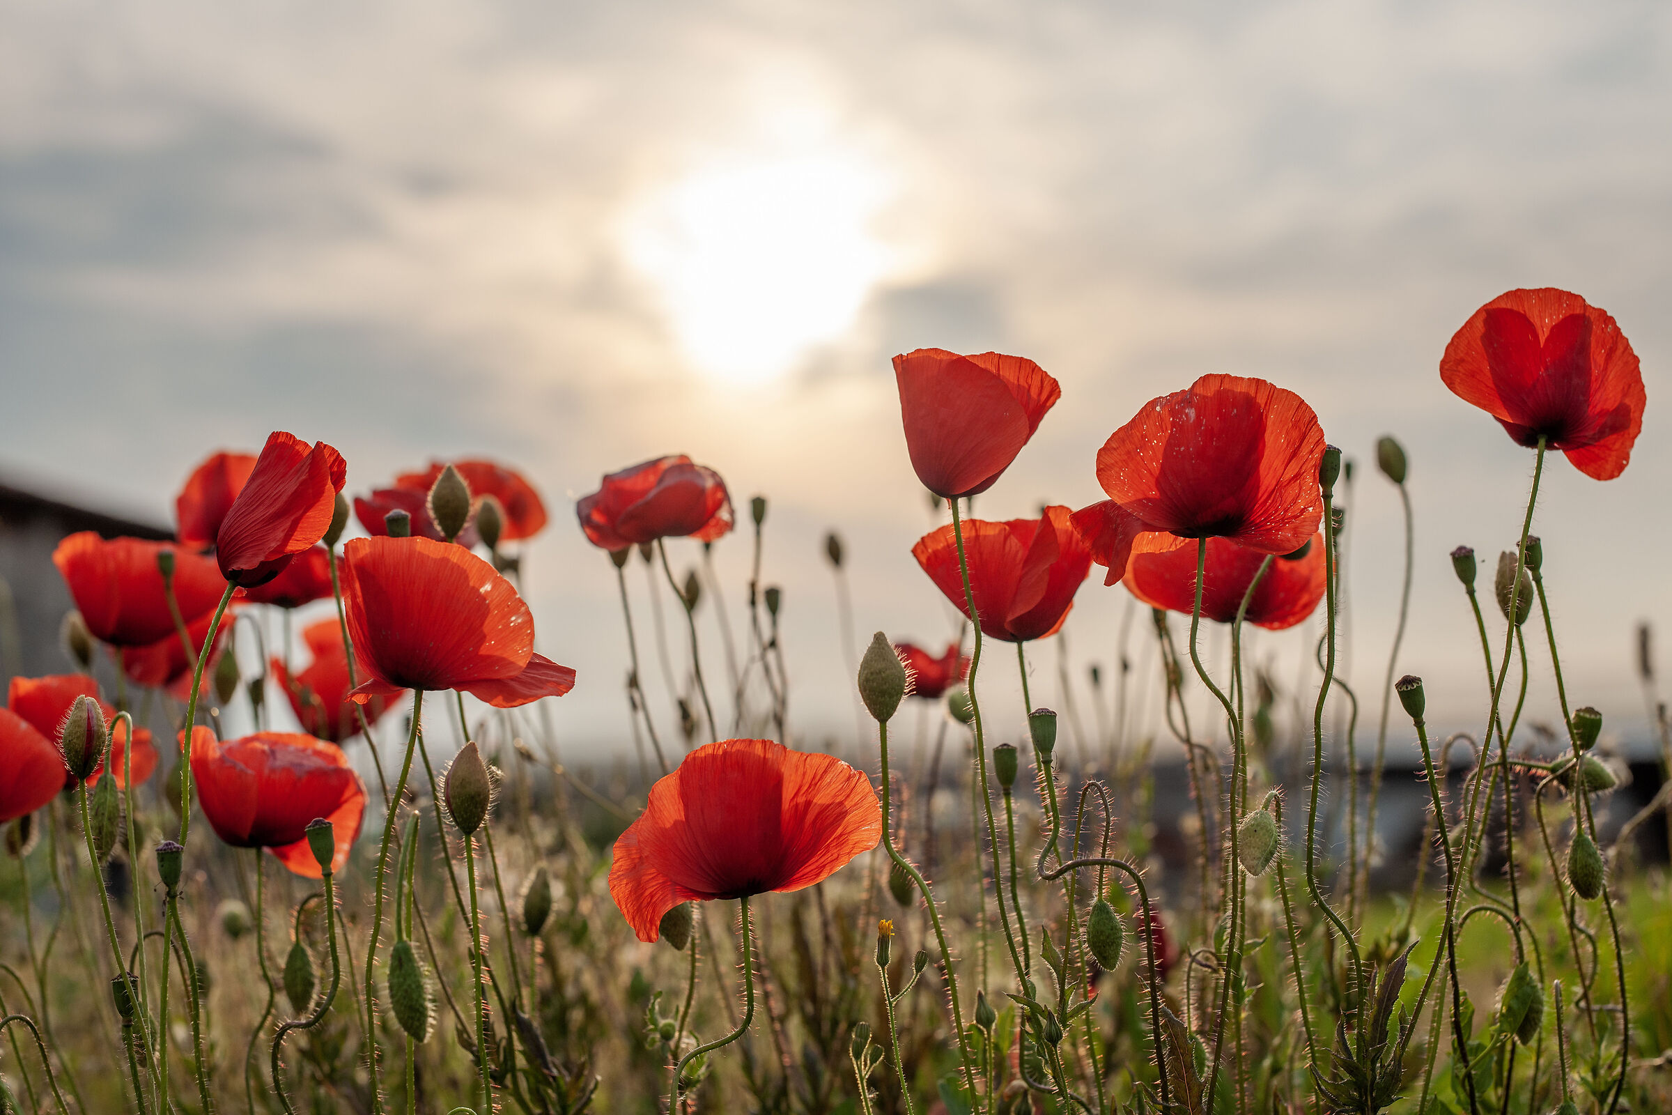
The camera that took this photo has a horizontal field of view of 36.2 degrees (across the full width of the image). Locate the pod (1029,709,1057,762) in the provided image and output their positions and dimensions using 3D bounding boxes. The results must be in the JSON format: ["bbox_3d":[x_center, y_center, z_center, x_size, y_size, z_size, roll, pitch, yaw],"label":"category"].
[{"bbox_3d":[0.053,0.045,0.650,0.007,0.014,0.007,-3,-6,0],"label":"pod"}]

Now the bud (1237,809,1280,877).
[{"bbox_3d":[0.122,0.083,0.740,0.012,0.020,0.012,12,-3,0],"label":"bud"}]

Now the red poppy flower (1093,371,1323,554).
[{"bbox_3d":[0.113,-0.028,0.770,0.070,0.054,0.063,0,-5,8],"label":"red poppy flower"}]

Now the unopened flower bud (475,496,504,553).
[{"bbox_3d":[-0.126,-0.012,0.930,0.011,0.021,0.011,-1,-3,0],"label":"unopened flower bud"}]

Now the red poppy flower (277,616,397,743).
[{"bbox_3d":[-0.197,0.049,1.010,0.051,0.049,0.049,0,-5,0],"label":"red poppy flower"}]

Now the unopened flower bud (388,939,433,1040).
[{"bbox_3d":[-0.121,0.124,0.730,0.011,0.029,0.011,-9,-5,-9],"label":"unopened flower bud"}]

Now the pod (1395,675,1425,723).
[{"bbox_3d":[0.146,0.036,0.650,0.007,0.013,0.007,-11,-6,0],"label":"pod"}]

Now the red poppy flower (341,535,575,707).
[{"bbox_3d":[-0.098,0.017,0.663,0.060,0.043,0.053,0,-6,0],"label":"red poppy flower"}]

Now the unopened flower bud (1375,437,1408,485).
[{"bbox_3d":[0.176,-0.030,0.806,0.008,0.016,0.008,-16,-6,0],"label":"unopened flower bud"}]

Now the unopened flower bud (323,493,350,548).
[{"bbox_3d":[-0.163,-0.013,0.830,0.009,0.019,0.009,7,-5,-11],"label":"unopened flower bud"}]

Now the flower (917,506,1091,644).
[{"bbox_3d":[0.054,0.005,0.830,0.058,0.043,0.055,-5,-3,0],"label":"flower"}]

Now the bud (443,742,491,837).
[{"bbox_3d":[-0.102,0.064,0.710,0.013,0.026,0.012,3,-5,0],"label":"bud"}]

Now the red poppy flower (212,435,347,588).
[{"bbox_3d":[-0.142,-0.012,0.656,0.025,0.041,0.034,26,-5,0],"label":"red poppy flower"}]

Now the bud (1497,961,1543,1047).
[{"bbox_3d":[0.209,0.137,0.780,0.012,0.025,0.012,2,-5,15],"label":"bud"}]

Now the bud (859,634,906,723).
[{"bbox_3d":[0.012,0.030,0.637,0.012,0.022,0.012,-2,-6,0],"label":"bud"}]

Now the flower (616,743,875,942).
[{"bbox_3d":[-0.026,0.080,0.720,0.075,0.056,0.068,0,-5,0],"label":"flower"}]

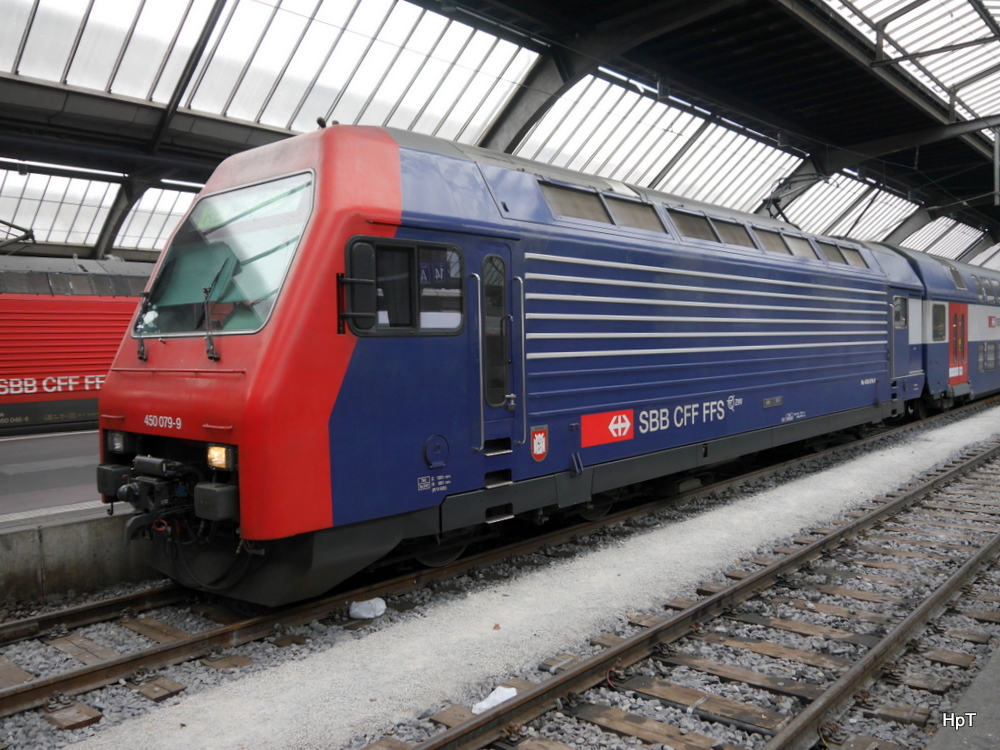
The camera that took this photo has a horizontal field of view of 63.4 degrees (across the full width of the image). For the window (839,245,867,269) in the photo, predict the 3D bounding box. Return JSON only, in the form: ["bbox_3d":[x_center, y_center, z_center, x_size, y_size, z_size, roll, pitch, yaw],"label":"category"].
[{"bbox_3d":[7.108,-2.362,16.244,1.141,0.455,0.061,-4,-27,-48],"label":"window"}]

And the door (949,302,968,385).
[{"bbox_3d":[12.359,-0.846,21.833,0.101,2.121,2.071,1,3,42],"label":"door"}]

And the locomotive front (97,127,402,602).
[{"bbox_3d":[-2.410,-0.215,7.456,2.808,4.192,2.121,1,3,42],"label":"locomotive front"}]

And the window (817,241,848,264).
[{"bbox_3d":[6.352,-2.324,15.403,1.071,0.455,0.061,-4,-27,-48],"label":"window"}]

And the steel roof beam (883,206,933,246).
[{"bbox_3d":[18.426,-6.760,36.608,2.300,1.900,0.500,1,3,42],"label":"steel roof beam"}]

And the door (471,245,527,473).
[{"bbox_3d":[-0.009,-0.122,8.089,0.101,2.242,0.707,1,3,42],"label":"door"}]

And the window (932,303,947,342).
[{"bbox_3d":[11.038,-1.308,20.343,0.081,0.929,1.283,1,3,42],"label":"window"}]

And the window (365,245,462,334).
[{"bbox_3d":[-0.746,-0.762,7.247,0.081,0.848,1.182,1,3,42],"label":"window"}]

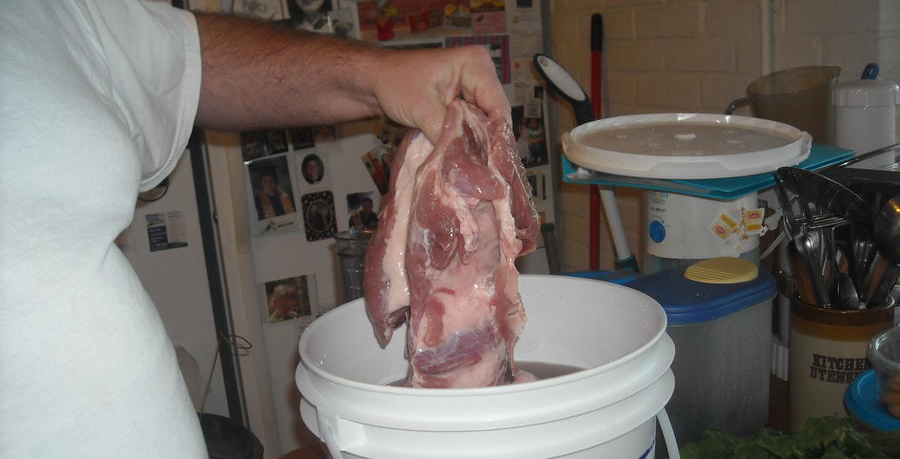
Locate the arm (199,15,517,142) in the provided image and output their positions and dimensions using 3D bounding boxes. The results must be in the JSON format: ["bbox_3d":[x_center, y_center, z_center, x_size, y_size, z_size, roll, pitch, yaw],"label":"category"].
[{"bbox_3d":[-0.080,-0.109,0.670,0.270,0.095,0.100,2,11,-19],"label":"arm"}]

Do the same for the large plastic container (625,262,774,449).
[{"bbox_3d":[0.309,0.180,1.141,0.207,0.260,0.128,-13,16,-33],"label":"large plastic container"}]

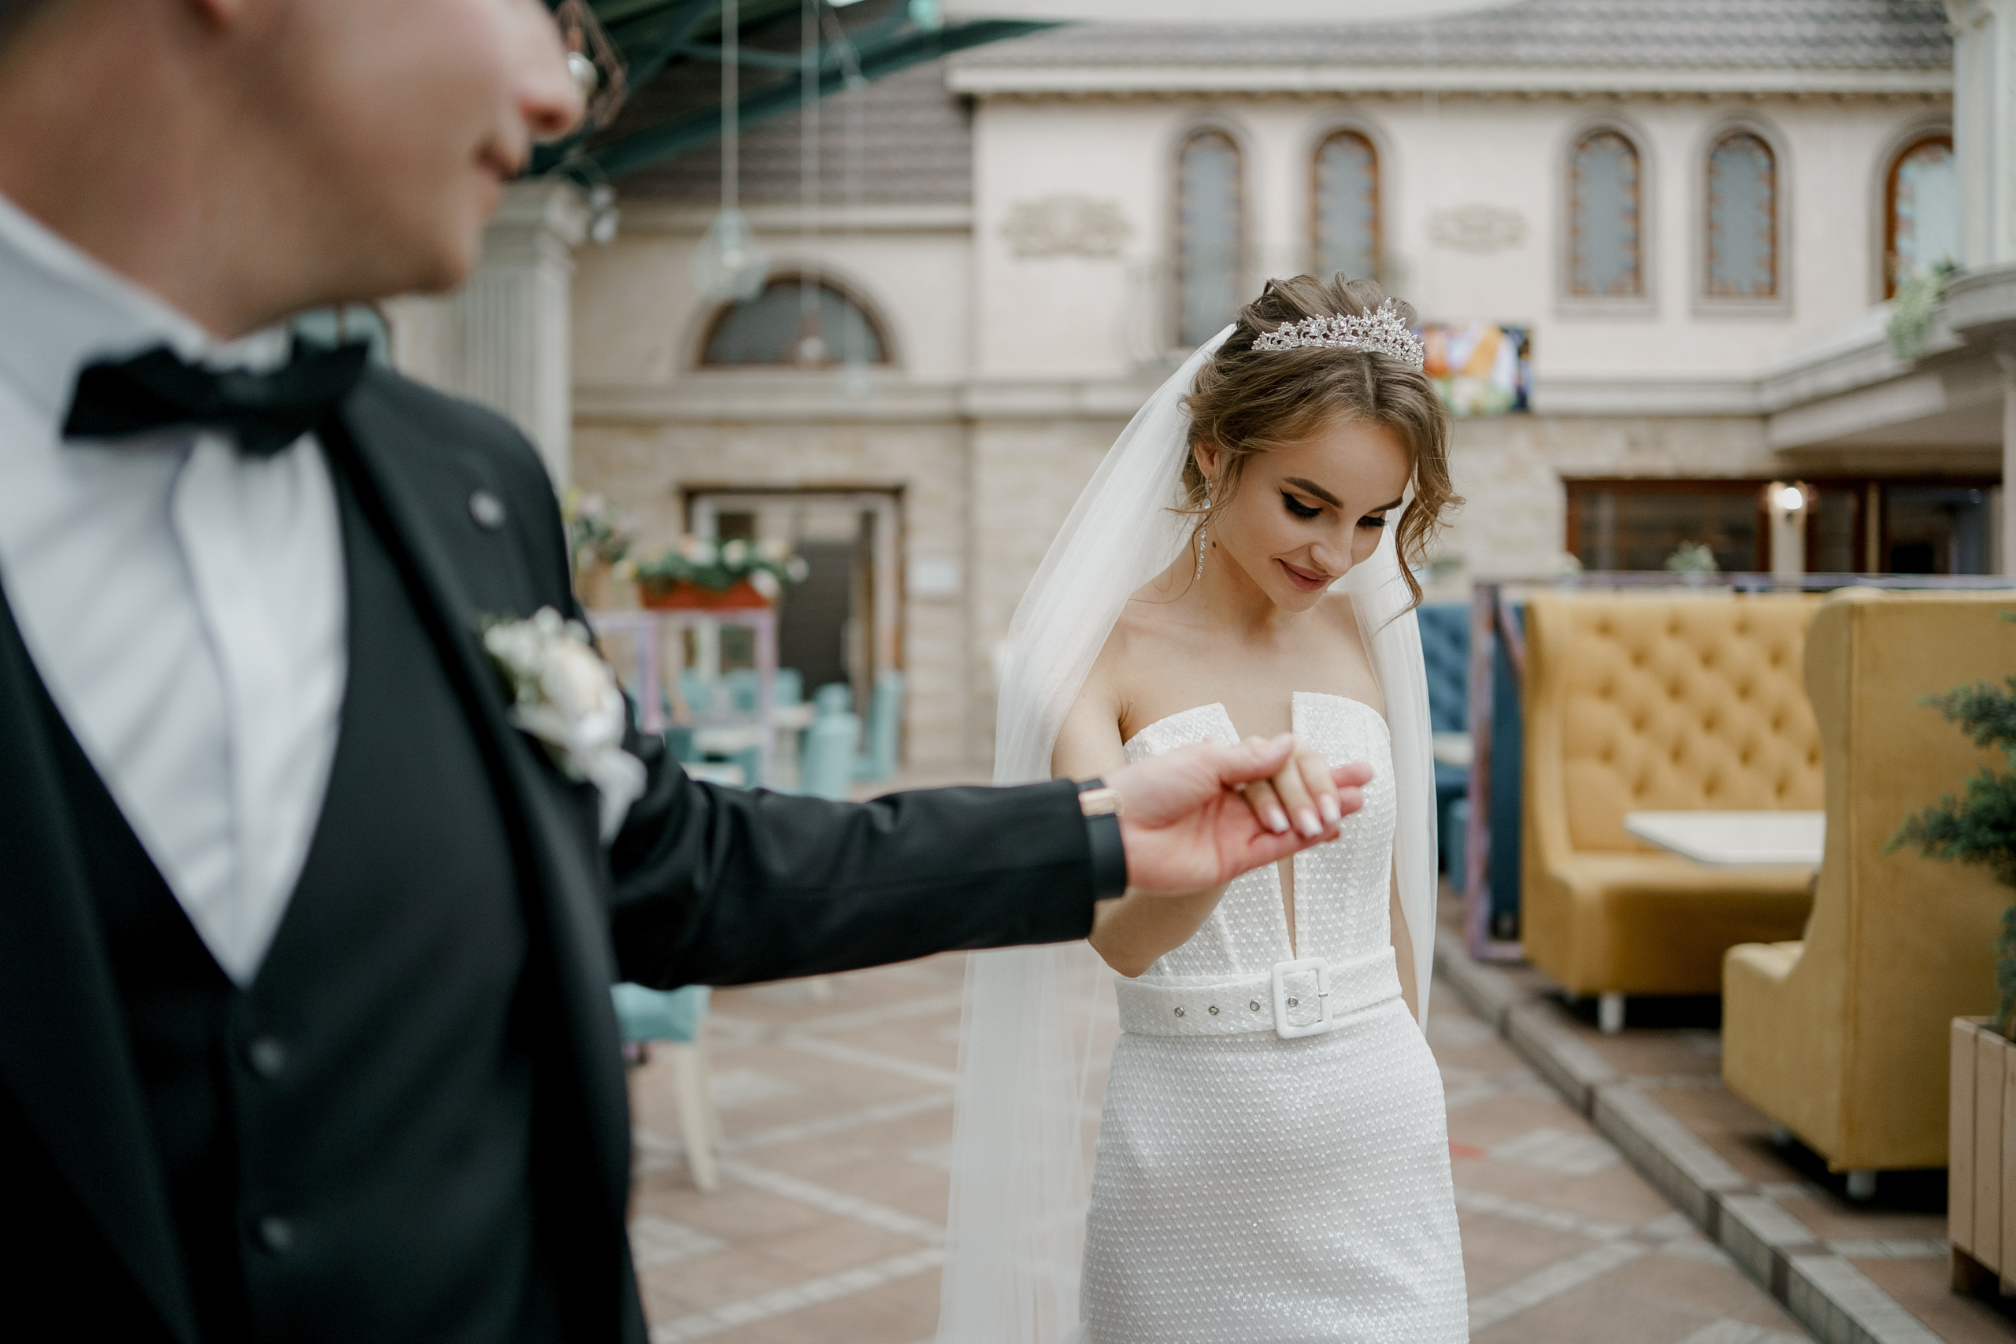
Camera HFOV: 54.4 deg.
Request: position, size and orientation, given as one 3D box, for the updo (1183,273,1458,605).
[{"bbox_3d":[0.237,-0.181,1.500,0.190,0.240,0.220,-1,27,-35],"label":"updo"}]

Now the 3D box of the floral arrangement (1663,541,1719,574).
[{"bbox_3d":[2.453,-0.410,7.050,0.200,0.140,0.180,0,2,0],"label":"floral arrangement"}]

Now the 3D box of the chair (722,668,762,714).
[{"bbox_3d":[-1.692,0.479,13.225,0.500,0.940,0.550,0,2,0],"label":"chair"}]

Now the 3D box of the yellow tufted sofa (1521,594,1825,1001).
[{"bbox_3d":[2.334,0.411,6.191,1.270,1.310,0.680,0,2,1],"label":"yellow tufted sofa"}]

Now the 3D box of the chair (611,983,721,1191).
[{"bbox_3d":[-1.000,0.788,4.941,0.570,0.900,0.470,0,2,0],"label":"chair"}]

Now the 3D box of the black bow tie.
[{"bbox_3d":[-0.295,-0.103,0.730,0.034,0.047,0.118,2,11,40],"label":"black bow tie"}]

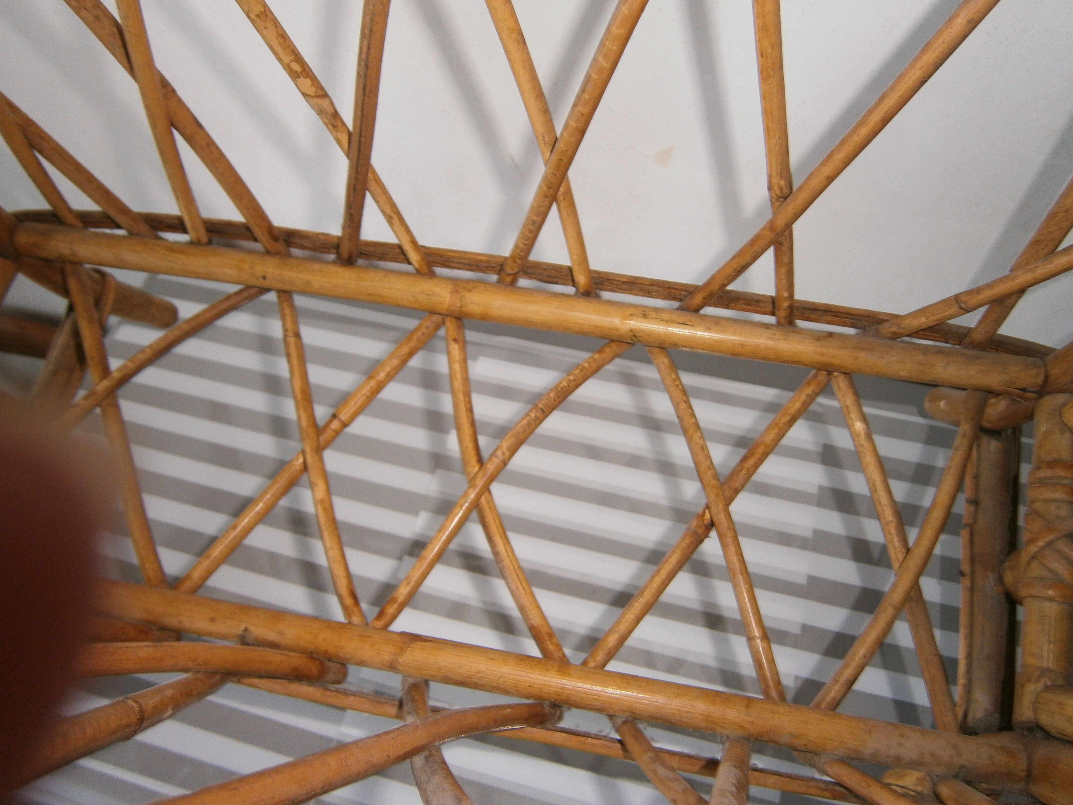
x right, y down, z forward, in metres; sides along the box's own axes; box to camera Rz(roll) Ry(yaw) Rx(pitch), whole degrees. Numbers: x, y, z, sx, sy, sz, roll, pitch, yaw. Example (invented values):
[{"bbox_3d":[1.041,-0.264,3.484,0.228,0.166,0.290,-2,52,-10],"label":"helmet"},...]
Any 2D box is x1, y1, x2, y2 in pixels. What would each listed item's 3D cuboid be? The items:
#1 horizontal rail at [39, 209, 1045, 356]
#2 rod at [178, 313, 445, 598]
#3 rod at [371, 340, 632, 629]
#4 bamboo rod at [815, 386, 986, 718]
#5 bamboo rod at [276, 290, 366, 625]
[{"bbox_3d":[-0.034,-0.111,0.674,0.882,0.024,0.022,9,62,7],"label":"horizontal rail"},{"bbox_3d":[-0.165,0.034,0.603,0.016,0.015,0.291,37,77,16],"label":"rod"},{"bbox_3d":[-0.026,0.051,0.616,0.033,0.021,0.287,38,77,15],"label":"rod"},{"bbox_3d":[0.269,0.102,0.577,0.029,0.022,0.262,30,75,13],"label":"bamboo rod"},{"bbox_3d":[-0.164,0.031,0.604,0.018,0.015,0.293,-17,69,-2],"label":"bamboo rod"}]

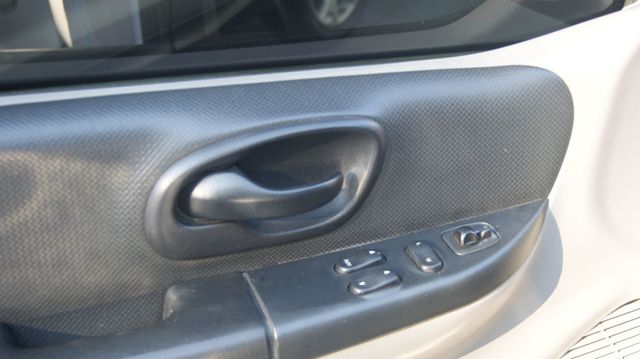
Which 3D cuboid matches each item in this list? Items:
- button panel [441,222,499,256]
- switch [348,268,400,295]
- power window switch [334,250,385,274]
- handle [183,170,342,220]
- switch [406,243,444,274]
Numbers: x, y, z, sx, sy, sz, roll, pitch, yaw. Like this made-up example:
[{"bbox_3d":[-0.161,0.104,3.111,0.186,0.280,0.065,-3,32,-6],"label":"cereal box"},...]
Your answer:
[{"bbox_3d":[0.121,0.046,0.705,0.042,0.013,0.030,-16,31,-10],"label":"button panel"},{"bbox_3d":[0.042,0.078,0.676,0.040,0.009,0.019,-16,31,-10],"label":"switch"},{"bbox_3d":[0.032,0.065,0.701,0.040,0.009,0.019,-16,31,-10],"label":"power window switch"},{"bbox_3d":[-0.042,0.011,0.680,0.119,0.030,0.030,-7,29,-15],"label":"handle"},{"bbox_3d":[0.082,0.060,0.695,0.019,0.009,0.040,-16,31,-10],"label":"switch"}]

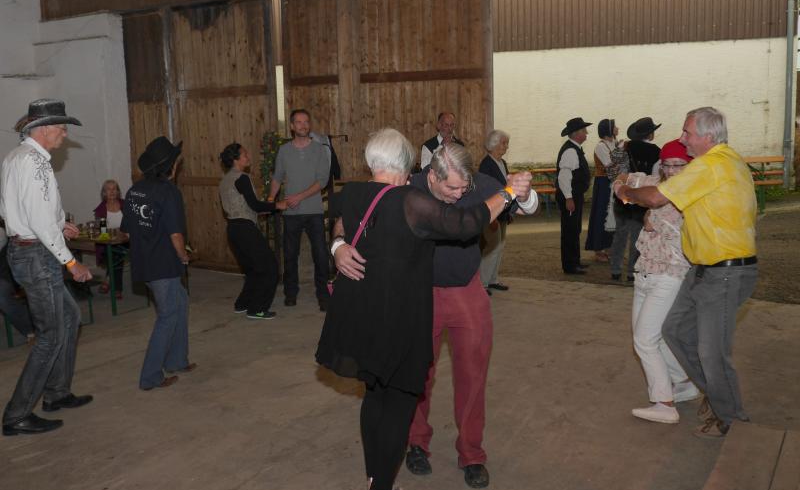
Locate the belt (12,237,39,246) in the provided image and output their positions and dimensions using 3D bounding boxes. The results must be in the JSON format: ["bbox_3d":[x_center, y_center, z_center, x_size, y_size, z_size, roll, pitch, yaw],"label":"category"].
[{"bbox_3d":[-2.060,-0.012,3.660,0.300,0.050,0.340,-4,11,-17],"label":"belt"}]

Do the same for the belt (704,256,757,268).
[{"bbox_3d":[1.770,0.090,3.530,0.360,0.055,0.360,-8,12,-16],"label":"belt"}]

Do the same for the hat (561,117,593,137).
[{"bbox_3d":[1.997,-1.331,7.300,0.360,0.155,0.310,-15,7,7],"label":"hat"}]

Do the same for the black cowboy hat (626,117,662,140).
[{"bbox_3d":[2.621,-1.251,6.950,0.360,0.170,0.310,-27,22,-33],"label":"black cowboy hat"}]

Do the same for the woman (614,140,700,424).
[{"bbox_3d":[1.456,0.201,3.660,0.500,1.550,0.380,6,11,41],"label":"woman"}]

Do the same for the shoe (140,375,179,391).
[{"bbox_3d":[-1.601,0.924,4.300,0.250,0.100,0.095,-9,11,-40],"label":"shoe"}]

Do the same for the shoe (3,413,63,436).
[{"bbox_3d":[-2.130,1.030,3.760,0.310,0.110,0.110,-5,11,-18],"label":"shoe"}]

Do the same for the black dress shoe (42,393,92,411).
[{"bbox_3d":[-2.035,0.964,3.960,0.285,0.105,0.105,-6,10,-27],"label":"black dress shoe"}]

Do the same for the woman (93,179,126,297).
[{"bbox_3d":[-3.040,-0.100,6.870,0.500,1.260,0.700,-4,11,-15],"label":"woman"}]

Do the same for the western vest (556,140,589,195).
[{"bbox_3d":[1.973,-0.875,7.400,0.360,0.610,0.440,0,9,7],"label":"western vest"}]

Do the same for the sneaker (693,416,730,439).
[{"bbox_3d":[1.716,0.990,3.520,0.285,0.115,0.110,-6,10,-30],"label":"sneaker"}]

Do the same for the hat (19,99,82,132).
[{"bbox_3d":[-1.912,-0.706,3.530,0.375,0.160,0.310,-2,8,-17],"label":"hat"}]

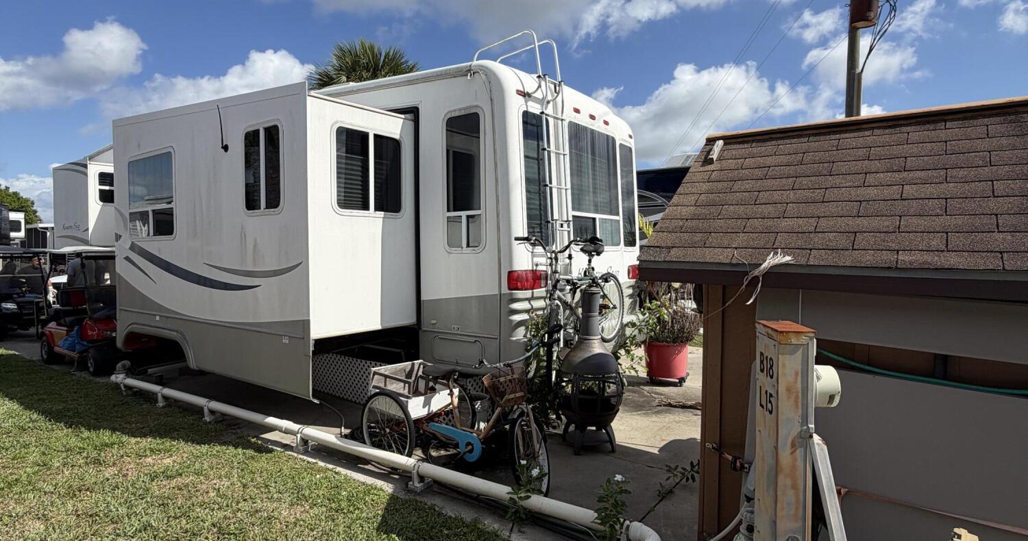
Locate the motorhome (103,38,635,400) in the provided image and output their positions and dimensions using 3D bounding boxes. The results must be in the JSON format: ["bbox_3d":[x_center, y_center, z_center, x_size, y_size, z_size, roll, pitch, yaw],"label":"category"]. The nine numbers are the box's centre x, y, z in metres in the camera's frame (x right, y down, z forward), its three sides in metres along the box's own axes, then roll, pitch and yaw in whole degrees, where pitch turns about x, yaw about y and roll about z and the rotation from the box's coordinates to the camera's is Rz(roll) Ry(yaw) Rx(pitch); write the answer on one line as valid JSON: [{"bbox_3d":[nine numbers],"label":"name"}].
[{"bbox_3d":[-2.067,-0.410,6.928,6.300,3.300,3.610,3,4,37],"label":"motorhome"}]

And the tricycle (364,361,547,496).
[{"bbox_3d":[-0.267,1.054,4.155,1.750,0.960,0.770,3,4,35],"label":"tricycle"}]

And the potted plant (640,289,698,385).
[{"bbox_3d":[2.000,0.815,7.156,0.740,1.180,0.740,1,3,16],"label":"potted plant"}]

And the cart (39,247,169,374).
[{"bbox_3d":[-6.066,0.481,8.415,2.400,1.800,1.200,3,4,34],"label":"cart"}]

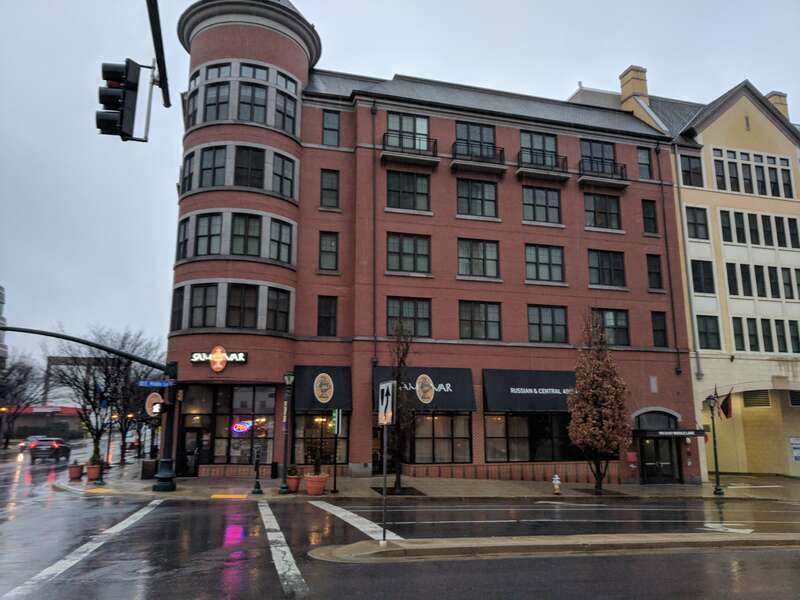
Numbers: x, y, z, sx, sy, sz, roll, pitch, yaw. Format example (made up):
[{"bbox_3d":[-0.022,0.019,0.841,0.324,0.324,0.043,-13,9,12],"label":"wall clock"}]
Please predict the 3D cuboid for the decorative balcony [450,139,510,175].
[{"bbox_3d":[4.025,-7.216,30.692,3.029,1.232,0.550,3,-12,-16],"label":"decorative balcony"}]

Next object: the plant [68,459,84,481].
[{"bbox_3d":[-12.979,6.834,24.269,0.570,0.840,0.570,3,-12,-16],"label":"plant"}]

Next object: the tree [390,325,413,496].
[{"bbox_3d":[-0.028,3.721,21.061,0.820,5.825,0.820,3,-12,-16],"label":"tree"}]

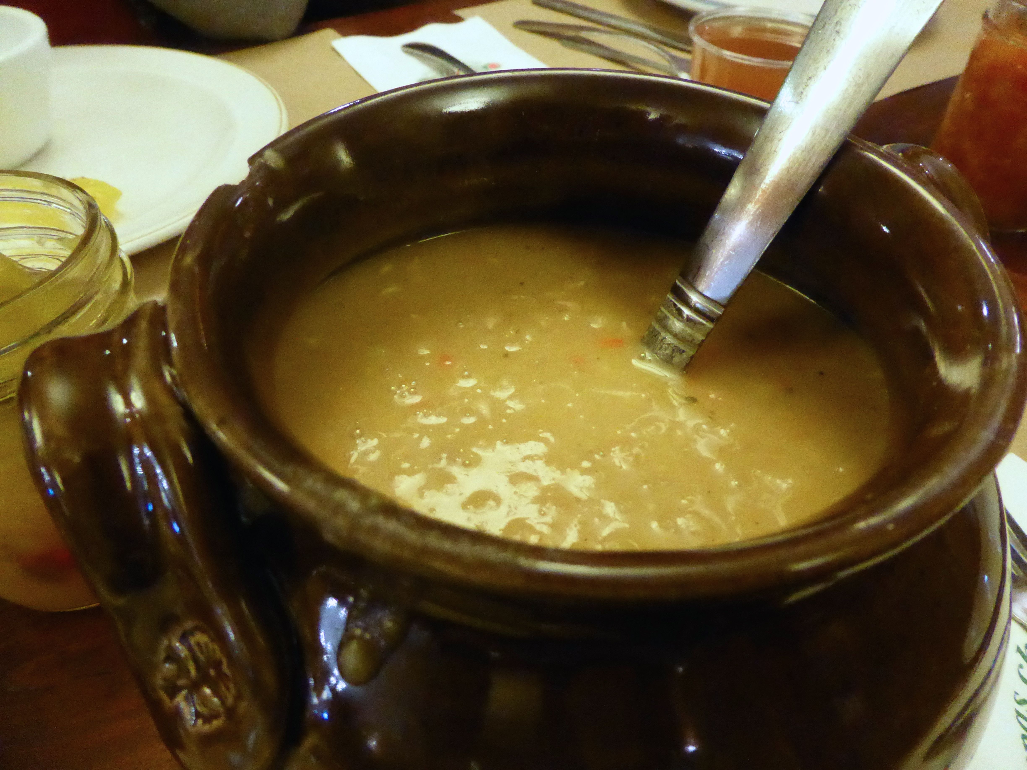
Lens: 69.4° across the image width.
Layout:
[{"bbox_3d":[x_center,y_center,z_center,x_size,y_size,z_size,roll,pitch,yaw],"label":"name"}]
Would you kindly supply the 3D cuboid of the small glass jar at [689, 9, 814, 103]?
[{"bbox_3d":[0.127,-0.159,0.395,0.077,0.056,0.077,1,44,0],"label":"small glass jar"}]

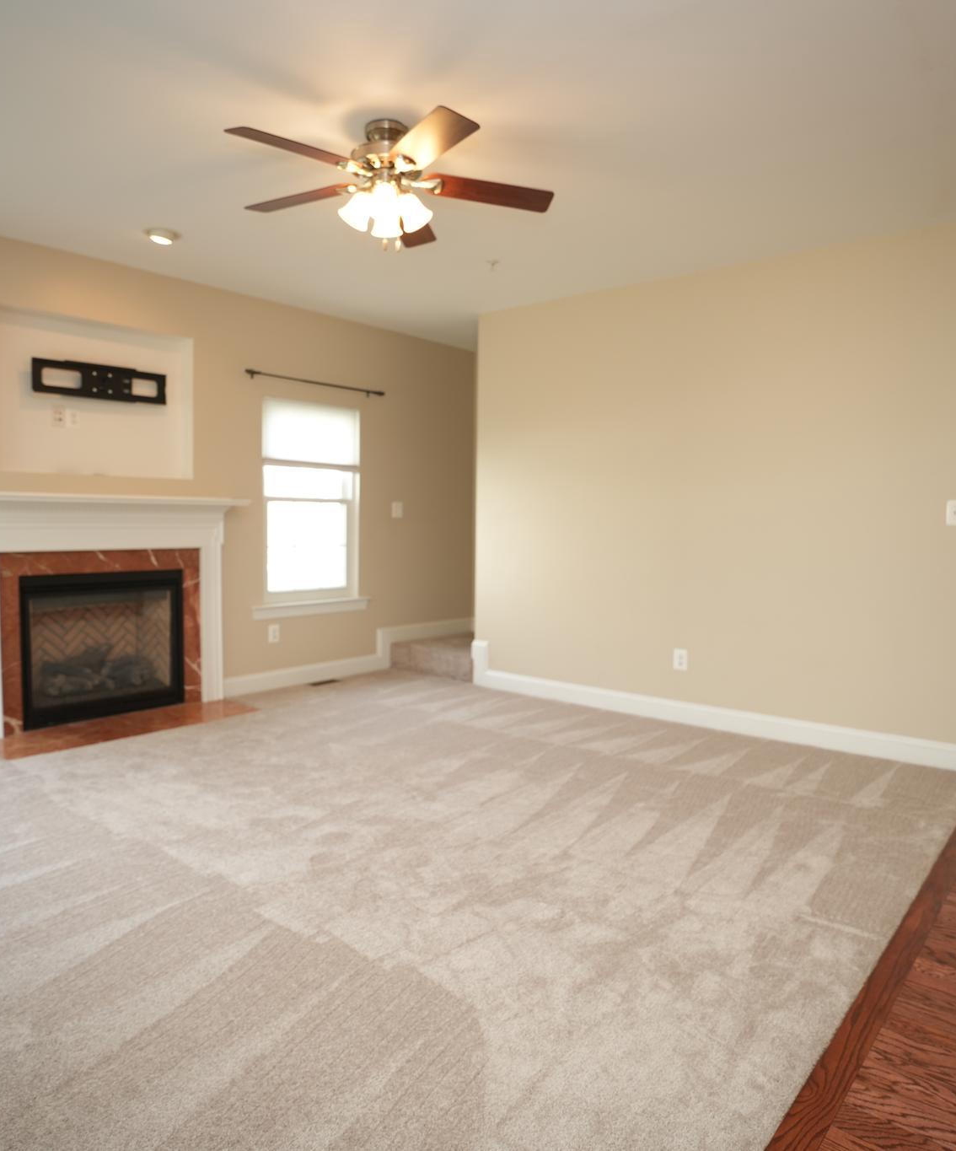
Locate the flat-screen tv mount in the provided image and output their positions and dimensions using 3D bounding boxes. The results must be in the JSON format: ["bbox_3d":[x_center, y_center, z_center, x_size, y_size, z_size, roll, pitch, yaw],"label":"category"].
[{"bbox_3d":[-2.319,-1.183,4.737,0.080,0.203,0.810,3,5,40],"label":"flat-screen tv mount"}]

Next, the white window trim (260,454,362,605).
[{"bbox_3d":[-1.263,-0.347,5.900,0.090,1.080,0.930,4,5,40],"label":"white window trim"}]

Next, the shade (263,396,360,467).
[{"bbox_3d":[-1.248,-1.076,5.843,0.050,0.455,0.902,3,5,40],"label":"shade"}]

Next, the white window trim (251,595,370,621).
[{"bbox_3d":[-1.262,0.254,5.885,0.080,0.095,1.100,4,5,40],"label":"white window trim"}]

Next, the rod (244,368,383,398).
[{"bbox_3d":[-1.188,-1.425,5.756,0.090,0.050,1.307,3,5,40],"label":"rod"}]

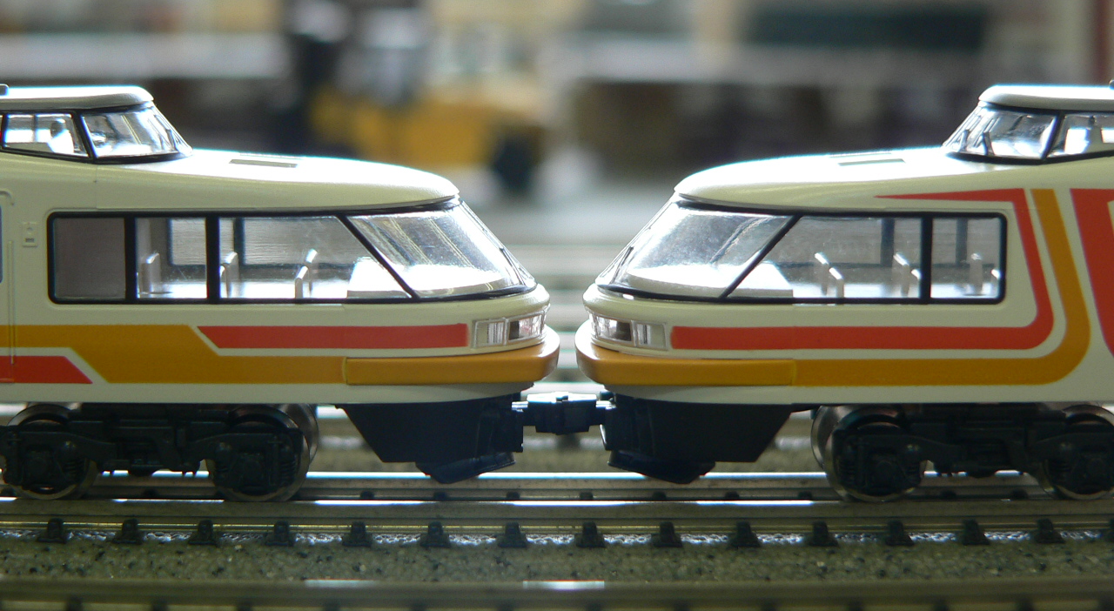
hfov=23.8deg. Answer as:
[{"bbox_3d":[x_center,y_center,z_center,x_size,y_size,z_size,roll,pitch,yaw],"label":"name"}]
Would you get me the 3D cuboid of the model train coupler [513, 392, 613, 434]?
[{"bbox_3d":[0.000,0.007,0.177,0.007,0.002,0.004,0,8,-1],"label":"model train coupler"}]

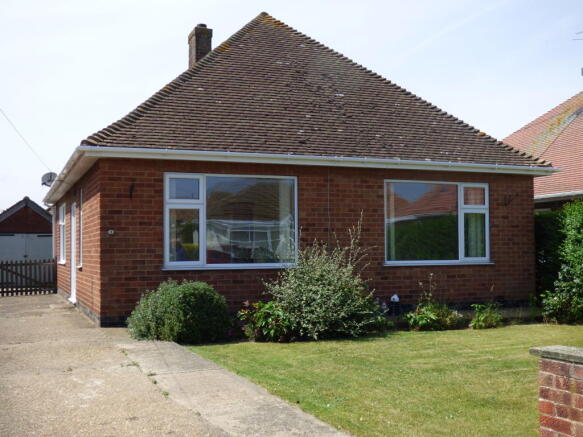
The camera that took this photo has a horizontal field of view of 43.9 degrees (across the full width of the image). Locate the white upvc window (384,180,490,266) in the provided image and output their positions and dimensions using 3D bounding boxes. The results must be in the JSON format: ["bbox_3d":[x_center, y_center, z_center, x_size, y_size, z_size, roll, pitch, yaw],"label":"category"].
[{"bbox_3d":[2.614,0.081,12.869,2.201,1.491,0.110,1,-3,-22],"label":"white upvc window"}]

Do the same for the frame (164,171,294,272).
[{"bbox_3d":[-0.932,0.046,11.460,2.223,1.498,0.110,1,-3,-22],"label":"frame"}]

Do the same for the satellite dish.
[{"bbox_3d":[-6.483,-1.038,19.295,0.320,0.460,0.480,-2,-3,25],"label":"satellite dish"}]

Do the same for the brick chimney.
[{"bbox_3d":[-2.554,-4.710,20.240,0.486,1.303,0.788,1,-3,-22],"label":"brick chimney"}]

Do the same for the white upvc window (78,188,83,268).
[{"bbox_3d":[-3.903,0.162,13.442,0.110,1.503,0.728,1,-3,-22],"label":"white upvc window"}]

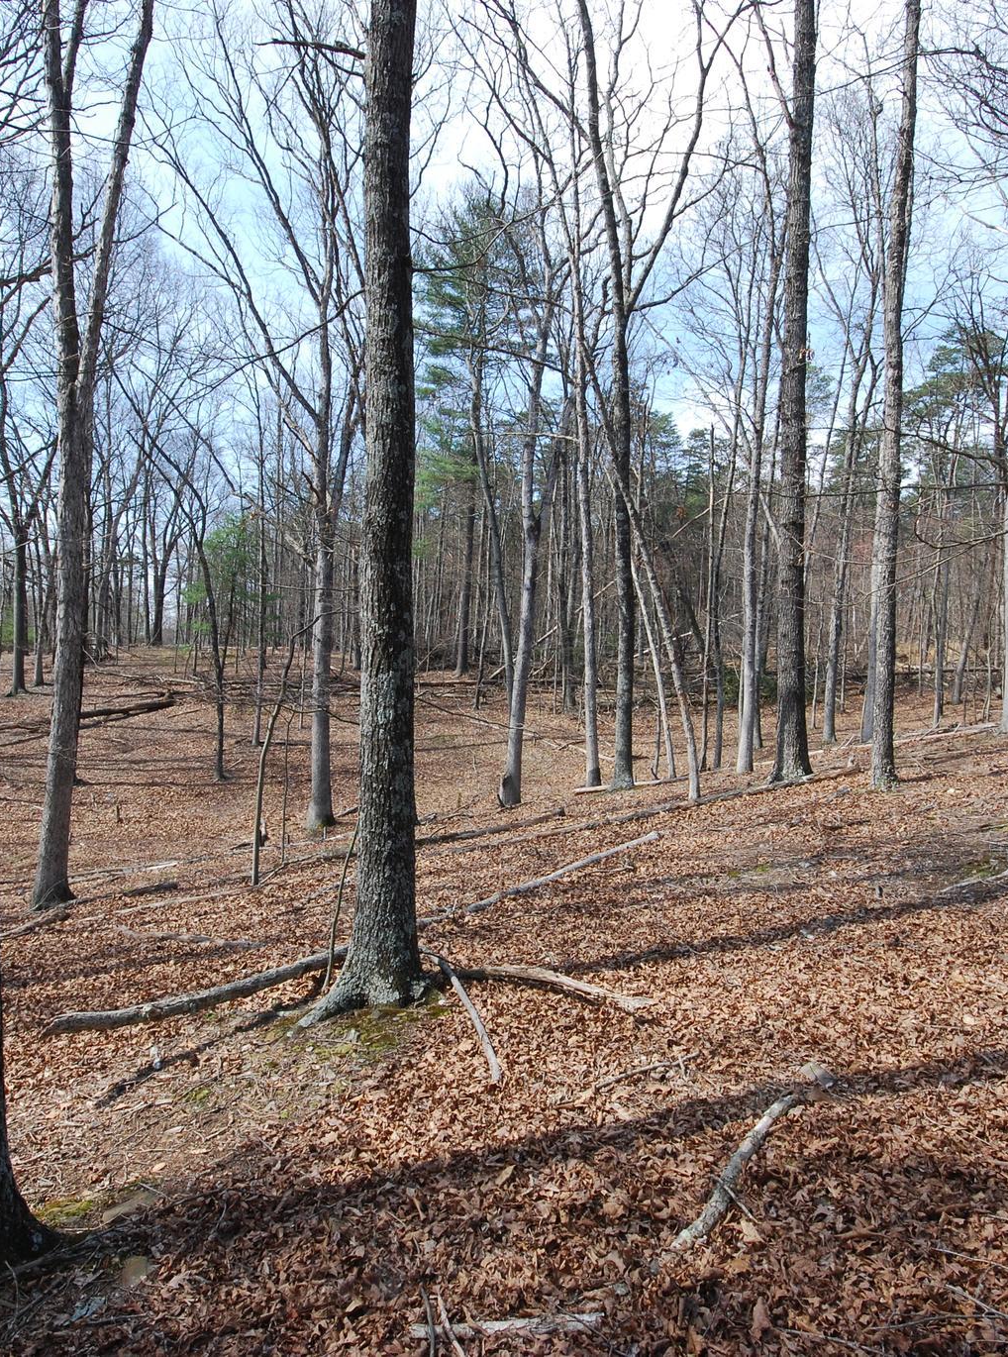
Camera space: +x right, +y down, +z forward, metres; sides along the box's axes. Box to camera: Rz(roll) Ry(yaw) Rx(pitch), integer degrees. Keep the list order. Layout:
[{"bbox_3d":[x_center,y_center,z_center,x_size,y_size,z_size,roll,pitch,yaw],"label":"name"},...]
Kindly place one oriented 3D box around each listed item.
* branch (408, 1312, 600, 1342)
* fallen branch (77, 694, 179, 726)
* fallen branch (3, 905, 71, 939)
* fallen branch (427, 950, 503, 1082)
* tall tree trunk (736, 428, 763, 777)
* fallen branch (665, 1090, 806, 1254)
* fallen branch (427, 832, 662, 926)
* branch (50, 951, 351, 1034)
[{"bbox_3d":[0.007,1.565,2.054,0.467,0.040,0.047,-6,2,1],"label":"branch"},{"bbox_3d":[-8.030,0.655,18.250,0.450,0.320,2.795,1,6,21],"label":"fallen branch"},{"bbox_3d":[-3.410,1.766,6.075,0.120,0.080,0.700,-5,2,19],"label":"fallen branch"},{"bbox_3d":[-0.202,1.528,3.995,0.085,0.050,1.569,-6,2,-14],"label":"fallen branch"},{"bbox_3d":[2.947,-0.955,10.135,0.230,4.150,0.220,1,2,0],"label":"tall tree trunk"},{"bbox_3d":[0.726,1.472,2.580,0.100,0.050,0.900,-4,2,40],"label":"fallen branch"},{"bbox_3d":[0.383,1.392,6.058,0.115,0.060,2.469,-4,3,45],"label":"fallen branch"},{"bbox_3d":[-1.555,1.615,4.420,1.552,0.120,0.200,-7,2,-25],"label":"branch"}]

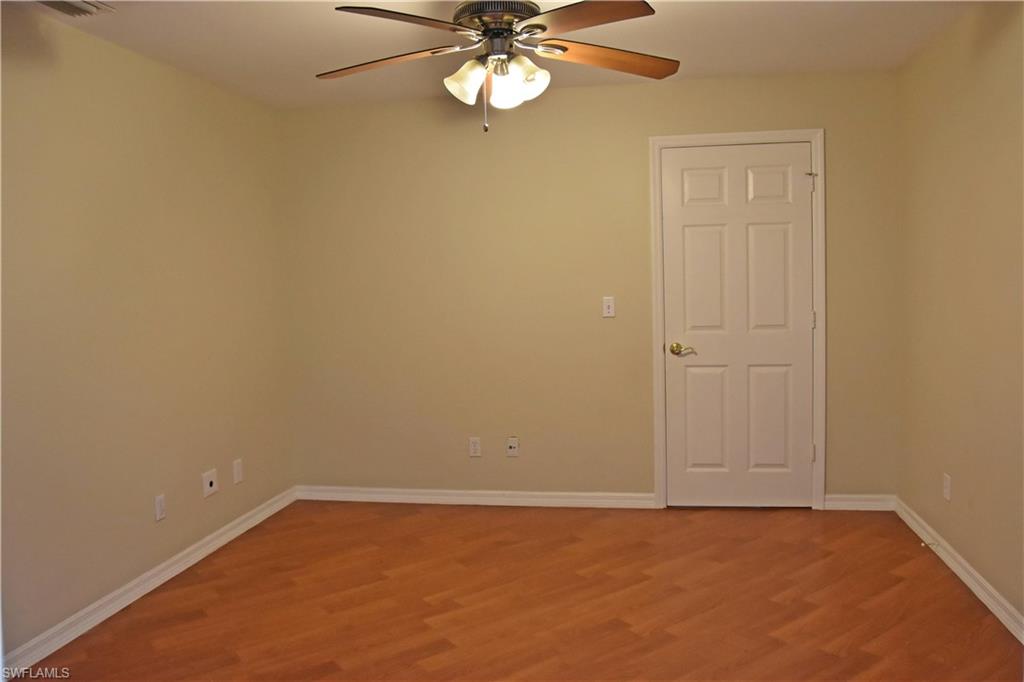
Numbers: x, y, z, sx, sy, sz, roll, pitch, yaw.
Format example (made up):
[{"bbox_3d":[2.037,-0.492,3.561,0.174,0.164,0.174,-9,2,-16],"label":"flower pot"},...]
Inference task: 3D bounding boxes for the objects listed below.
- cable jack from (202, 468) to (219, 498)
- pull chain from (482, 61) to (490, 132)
[{"bbox_3d":[-1.506,0.711,3.550,0.010,0.116,0.117,-1,5,11],"label":"cable jack"},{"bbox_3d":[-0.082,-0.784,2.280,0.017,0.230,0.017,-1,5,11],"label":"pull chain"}]

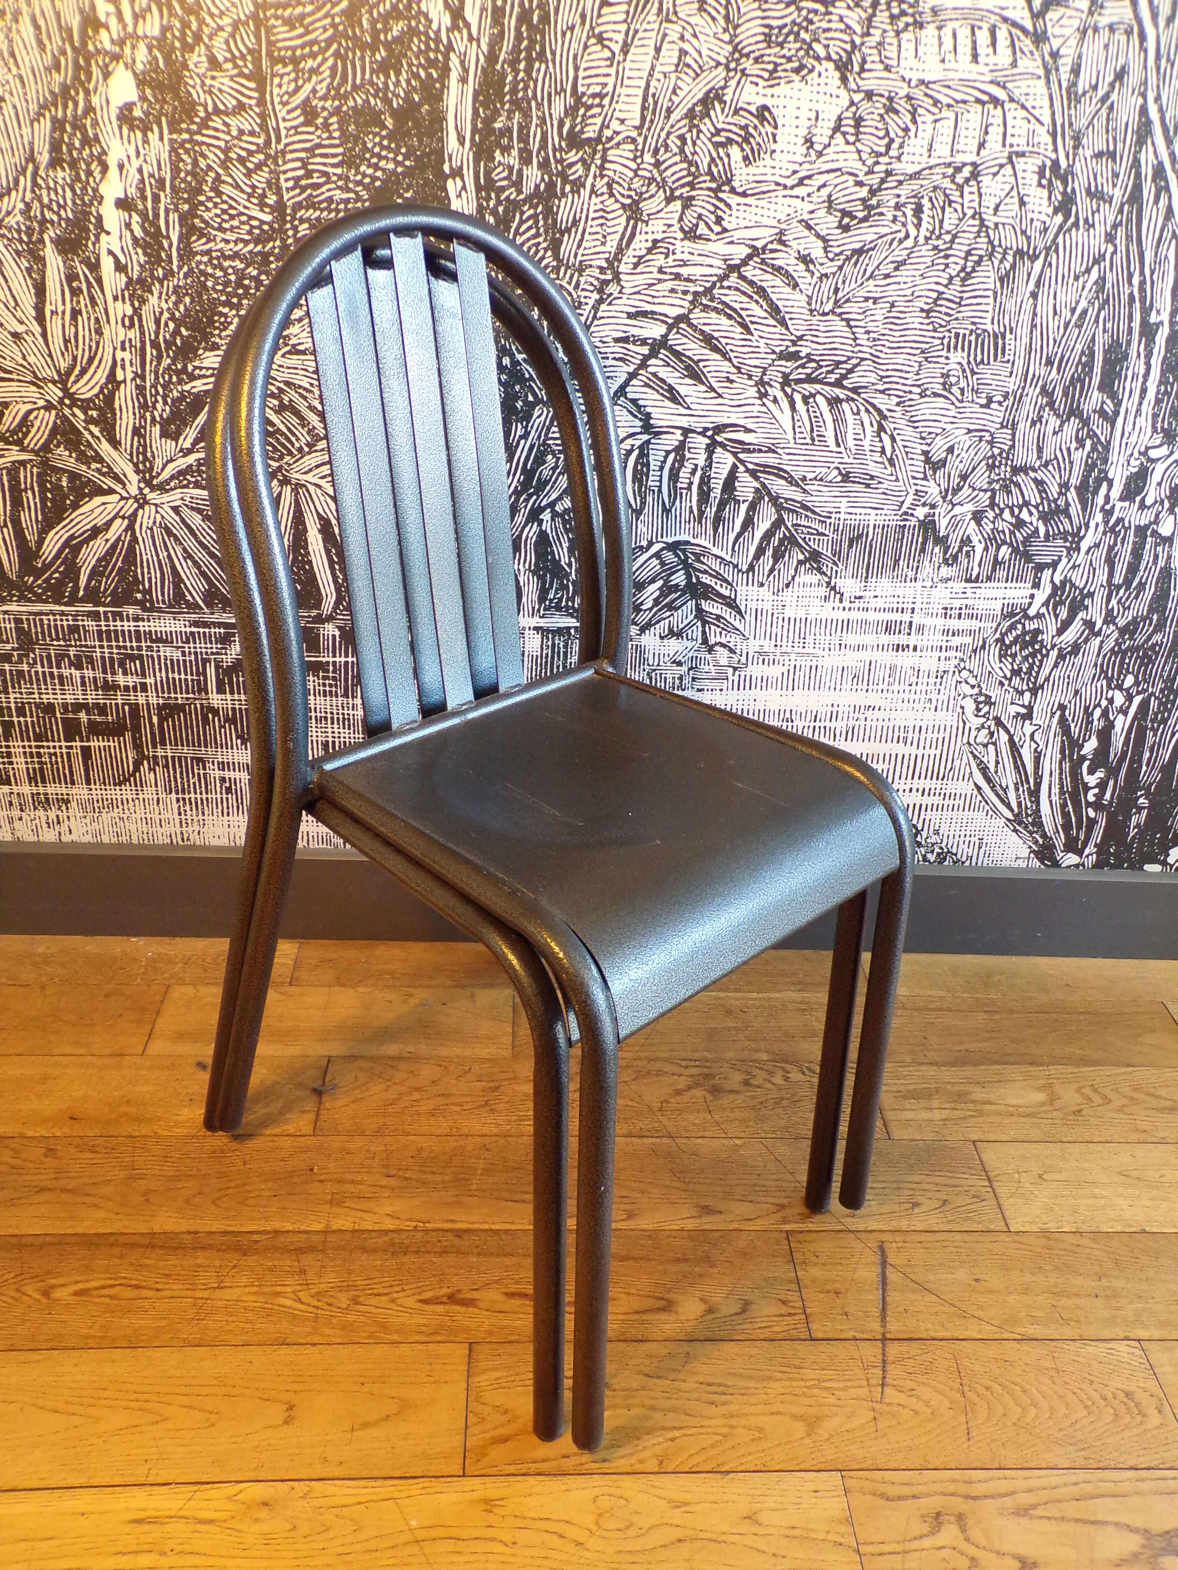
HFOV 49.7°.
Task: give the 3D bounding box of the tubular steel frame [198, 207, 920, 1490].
[{"bbox_3d":[-0.022,0.014,1.067,0.438,0.859,0.532,-23,41,-39],"label":"tubular steel frame"}]

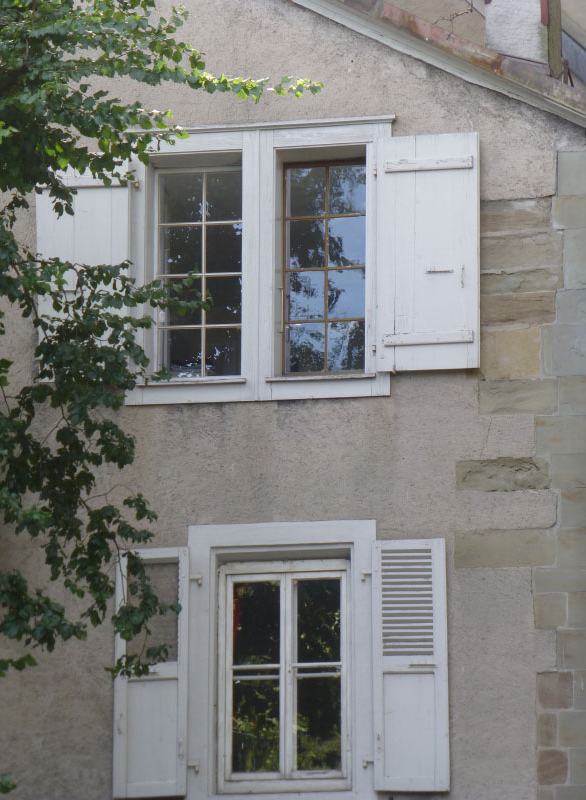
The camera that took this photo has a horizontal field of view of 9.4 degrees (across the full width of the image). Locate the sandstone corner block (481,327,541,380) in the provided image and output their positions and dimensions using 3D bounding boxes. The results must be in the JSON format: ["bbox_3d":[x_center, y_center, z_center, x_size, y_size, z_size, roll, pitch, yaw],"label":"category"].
[{"bbox_3d":[1.472,-0.286,23.943,0.416,0.361,0.200,-2,-15,9],"label":"sandstone corner block"}]

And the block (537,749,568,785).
[{"bbox_3d":[1.703,2.408,23.190,0.201,0.232,0.200,-2,-15,9],"label":"block"}]

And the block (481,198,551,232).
[{"bbox_3d":[1.514,-1.218,24.183,0.502,0.224,0.200,-2,-15,9],"label":"block"}]

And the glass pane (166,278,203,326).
[{"bbox_3d":[-0.762,-0.678,24.624,0.292,0.350,0.012,-2,-15,9],"label":"glass pane"}]

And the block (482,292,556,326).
[{"bbox_3d":[1.517,-0.583,24.014,0.525,0.224,0.200,-2,-15,9],"label":"block"}]

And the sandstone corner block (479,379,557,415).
[{"bbox_3d":[1.520,0.005,23.858,0.522,0.242,0.200,-2,-15,9],"label":"sandstone corner block"}]

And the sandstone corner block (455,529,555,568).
[{"bbox_3d":[1.415,1.009,23.608,0.669,0.257,0.200,-2,-15,9],"label":"sandstone corner block"}]

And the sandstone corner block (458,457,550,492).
[{"bbox_3d":[1.407,0.522,23.739,0.626,0.222,0.200,-2,-15,9],"label":"sandstone corner block"}]

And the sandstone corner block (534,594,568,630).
[{"bbox_3d":[1.710,1.411,23.453,0.213,0.231,0.200,-2,-15,9],"label":"sandstone corner block"}]

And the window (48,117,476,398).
[{"bbox_3d":[-0.226,-0.902,24.386,3.063,1.980,0.330,-2,-15,9],"label":"window"}]

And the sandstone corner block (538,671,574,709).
[{"bbox_3d":[1.728,1.921,23.315,0.235,0.238,0.200,-2,-15,9],"label":"sandstone corner block"}]

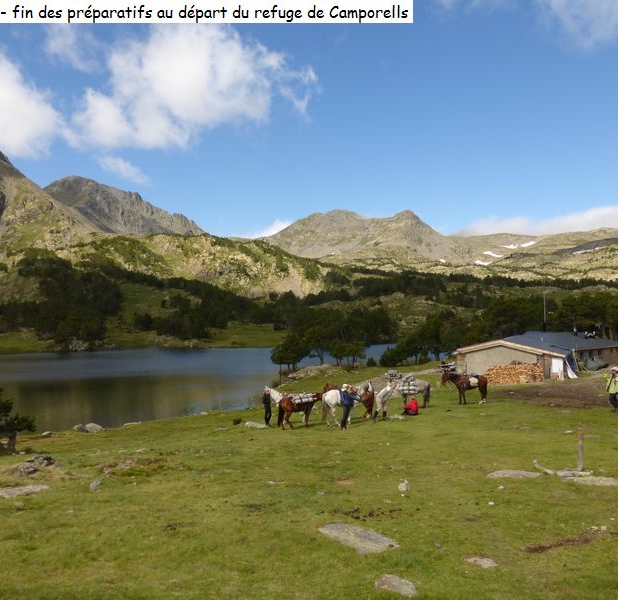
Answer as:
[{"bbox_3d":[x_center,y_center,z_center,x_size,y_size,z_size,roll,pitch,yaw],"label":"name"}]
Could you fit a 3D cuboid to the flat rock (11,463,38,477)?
[{"bbox_3d":[-6.821,4.069,13.307,0.580,0.230,0.480,2,-4,-25],"label":"flat rock"}]

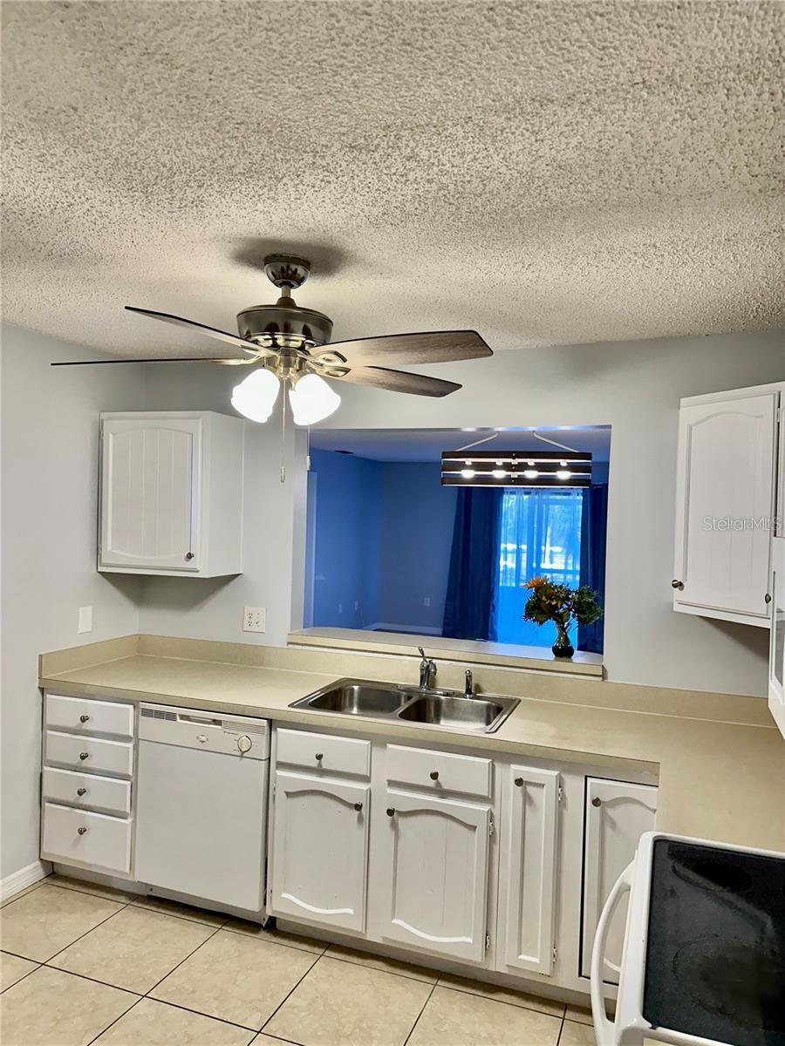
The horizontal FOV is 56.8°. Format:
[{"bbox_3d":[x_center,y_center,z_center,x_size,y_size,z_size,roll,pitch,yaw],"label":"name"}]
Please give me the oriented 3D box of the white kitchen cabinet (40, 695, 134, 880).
[{"bbox_3d":[-1.214,1.127,3.382,0.525,0.788,0.580,2,1,21],"label":"white kitchen cabinet"}]

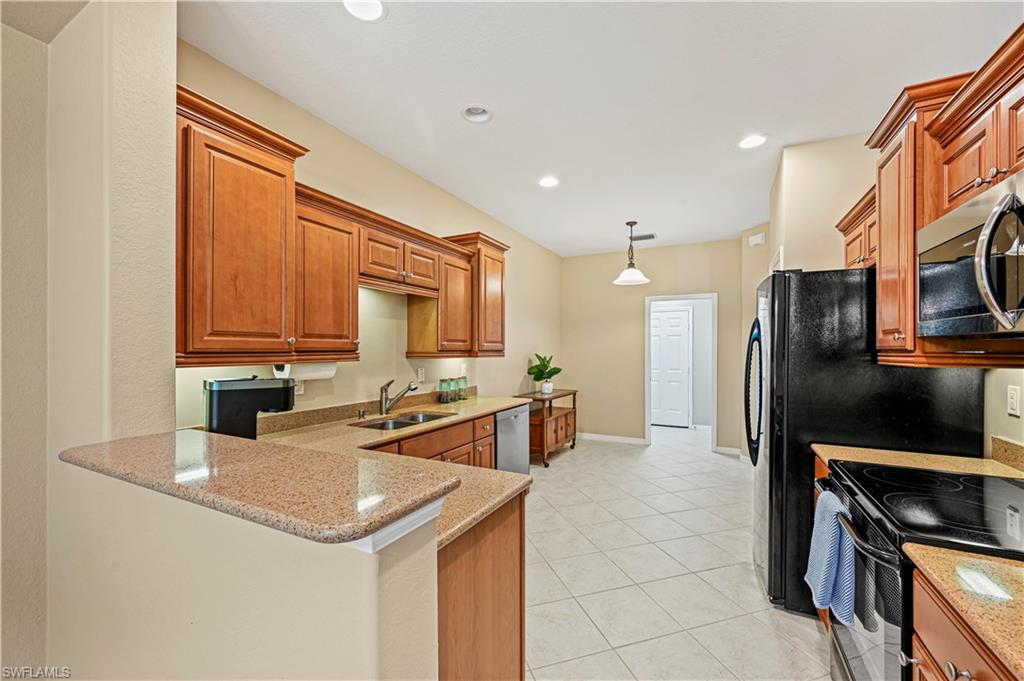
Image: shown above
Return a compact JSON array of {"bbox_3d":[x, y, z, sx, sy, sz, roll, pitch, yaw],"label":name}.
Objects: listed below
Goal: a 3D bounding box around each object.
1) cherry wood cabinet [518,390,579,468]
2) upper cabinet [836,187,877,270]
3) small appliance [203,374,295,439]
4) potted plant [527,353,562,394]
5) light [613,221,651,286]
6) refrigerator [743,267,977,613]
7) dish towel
[{"bbox_3d":[0.465,1.067,5.037,0.410,0.760,1.090,0,-1,27],"label":"cherry wood cabinet"},{"bbox_3d":[2.074,-0.578,2.133,0.360,0.335,0.840,0,-1,27],"label":"upper cabinet"},{"bbox_3d":[-1.152,0.328,1.773,0.320,0.325,0.200,0,-1,-25],"label":"small appliance"},{"bbox_3d":[0.444,0.429,5.055,0.350,0.510,0.370,0,-1,27],"label":"potted plant"},{"bbox_3d":[1.312,-0.953,4.377,0.400,0.700,0.400,0,-1,27],"label":"light"},{"bbox_3d":[1.834,0.533,2.271,0.870,1.775,0.830,0,-1,27],"label":"refrigerator"},{"bbox_3d":[1.125,0.754,1.413,0.090,0.400,0.290,0,-1,27],"label":"dish towel"}]

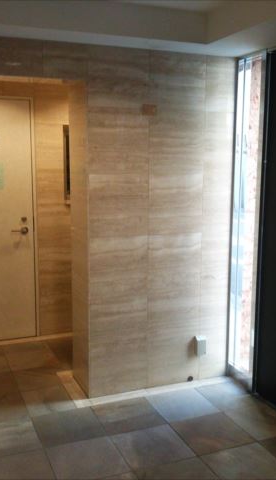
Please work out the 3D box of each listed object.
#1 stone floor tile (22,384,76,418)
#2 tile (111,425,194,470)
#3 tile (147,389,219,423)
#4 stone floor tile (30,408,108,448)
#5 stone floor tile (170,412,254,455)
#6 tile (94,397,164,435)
[{"bbox_3d":[-0.626,1.122,3.844,0.307,0.015,0.397,-4,11,-21],"label":"stone floor tile"},{"bbox_3d":[0.083,1.222,3.280,0.400,0.015,0.397,-4,11,-21],"label":"tile"},{"bbox_3d":[0.308,1.133,3.789,0.400,0.015,0.397,-4,11,-21],"label":"tile"},{"bbox_3d":[-0.436,1.183,3.498,0.400,0.015,0.397,-4,11,-21],"label":"stone floor tile"},{"bbox_3d":[0.454,1.197,3.425,0.400,0.015,0.397,-4,11,-21],"label":"stone floor tile"},{"bbox_3d":[-0.064,1.158,3.643,0.400,0.015,0.397,-4,11,-21],"label":"tile"}]

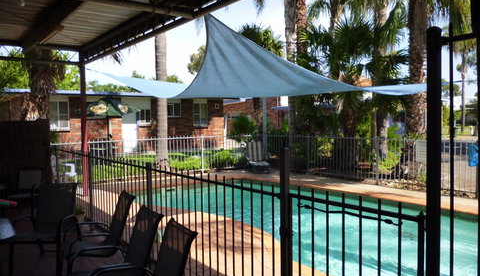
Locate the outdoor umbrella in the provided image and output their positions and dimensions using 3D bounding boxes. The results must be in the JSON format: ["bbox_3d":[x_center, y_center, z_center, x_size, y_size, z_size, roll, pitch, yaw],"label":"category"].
[{"bbox_3d":[-5.055,-0.308,14.937,2.000,2.550,2.000,0,3,9],"label":"outdoor umbrella"}]

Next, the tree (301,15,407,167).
[{"bbox_3d":[3.714,-1.442,12.675,3.400,5.050,3.400,-1,3,0],"label":"tree"}]

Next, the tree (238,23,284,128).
[{"bbox_3d":[0.995,-2.518,19.342,2.900,6.400,2.900,-1,3,0],"label":"tree"}]

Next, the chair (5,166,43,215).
[{"bbox_3d":[-3.856,0.998,6.998,0.570,0.900,0.660,-1,3,-10],"label":"chair"}]

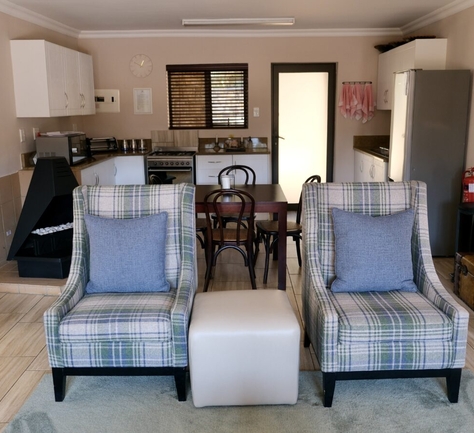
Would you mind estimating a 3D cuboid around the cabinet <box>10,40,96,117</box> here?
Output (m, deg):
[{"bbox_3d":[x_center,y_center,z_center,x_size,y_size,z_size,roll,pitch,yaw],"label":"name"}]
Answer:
[{"bbox_3d":[-2.019,-1.515,5.528,0.345,0.727,1.520,-1,13,0],"label":"cabinet"}]

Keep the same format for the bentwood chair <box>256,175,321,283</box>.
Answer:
[{"bbox_3d":[0.463,0.102,4.355,0.540,0.885,0.430,-2,13,-5],"label":"bentwood chair"}]

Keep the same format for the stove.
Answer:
[{"bbox_3d":[-0.864,-0.448,6.822,0.620,0.915,0.600,-1,13,0],"label":"stove"}]

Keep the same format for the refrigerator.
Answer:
[{"bbox_3d":[1.921,-0.535,5.000,0.590,1.825,0.530,-1,13,0],"label":"refrigerator"}]

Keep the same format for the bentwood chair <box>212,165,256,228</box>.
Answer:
[{"bbox_3d":[-0.009,-0.043,5.052,0.430,0.885,0.550,0,13,3],"label":"bentwood chair"}]

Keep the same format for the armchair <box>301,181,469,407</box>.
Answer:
[{"bbox_3d":[0.780,0.374,2.731,0.725,1.055,0.750,0,13,2],"label":"armchair"}]

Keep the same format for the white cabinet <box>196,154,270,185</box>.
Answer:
[{"bbox_3d":[-0.042,-0.441,6.802,0.980,0.900,0.570,-1,13,0],"label":"white cabinet"}]

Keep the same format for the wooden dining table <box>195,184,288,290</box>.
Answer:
[{"bbox_3d":[-0.034,0.154,4.491,0.930,0.745,0.940,-1,13,0],"label":"wooden dining table"}]

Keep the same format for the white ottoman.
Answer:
[{"bbox_3d":[0.042,0.698,2.702,0.545,0.450,0.520,-1,13,-2],"label":"white ottoman"}]

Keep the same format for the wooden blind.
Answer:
[{"bbox_3d":[-0.407,-1.675,6.852,1.140,0.885,0.080,-1,13,0],"label":"wooden blind"}]

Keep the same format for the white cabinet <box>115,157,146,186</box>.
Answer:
[{"bbox_3d":[-1.399,-0.420,6.831,0.370,0.870,0.600,-1,13,0],"label":"white cabinet"}]

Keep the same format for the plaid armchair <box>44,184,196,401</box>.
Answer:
[{"bbox_3d":[-0.611,0.383,2.792,0.740,1.050,0.750,-1,13,0],"label":"plaid armchair"}]

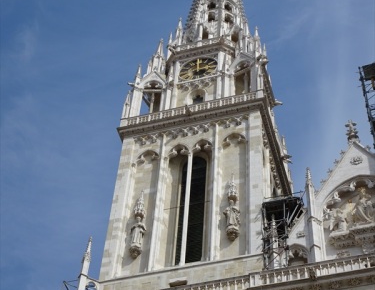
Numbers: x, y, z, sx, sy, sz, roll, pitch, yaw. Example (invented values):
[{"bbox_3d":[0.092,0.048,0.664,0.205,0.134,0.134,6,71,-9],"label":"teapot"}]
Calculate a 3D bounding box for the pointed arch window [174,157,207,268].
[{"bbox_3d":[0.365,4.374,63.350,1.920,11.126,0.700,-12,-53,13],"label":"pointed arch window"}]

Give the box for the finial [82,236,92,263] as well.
[{"bbox_3d":[-6.575,6.951,59.980,0.550,2.515,0.550,-12,-53,13],"label":"finial"}]

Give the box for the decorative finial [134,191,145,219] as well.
[{"bbox_3d":[-3.283,4.173,63.056,0.720,2.790,0.700,-12,-53,13],"label":"decorative finial"}]

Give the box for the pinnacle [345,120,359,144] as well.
[{"bbox_3d":[11.452,-0.940,62.541,0.850,2.733,0.850,-12,-53,13],"label":"pinnacle"}]

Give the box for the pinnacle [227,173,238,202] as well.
[{"bbox_3d":[3.114,2.852,61.542,0.720,2.829,0.700,-12,-53,13],"label":"pinnacle"}]

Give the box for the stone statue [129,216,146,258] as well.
[{"bbox_3d":[-3.422,6.172,60.582,1.050,3.766,0.850,-12,-53,13],"label":"stone statue"}]

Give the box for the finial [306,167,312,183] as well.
[{"bbox_3d":[8.156,2.018,59.916,0.420,1.680,0.420,-12,-53,13],"label":"finial"}]

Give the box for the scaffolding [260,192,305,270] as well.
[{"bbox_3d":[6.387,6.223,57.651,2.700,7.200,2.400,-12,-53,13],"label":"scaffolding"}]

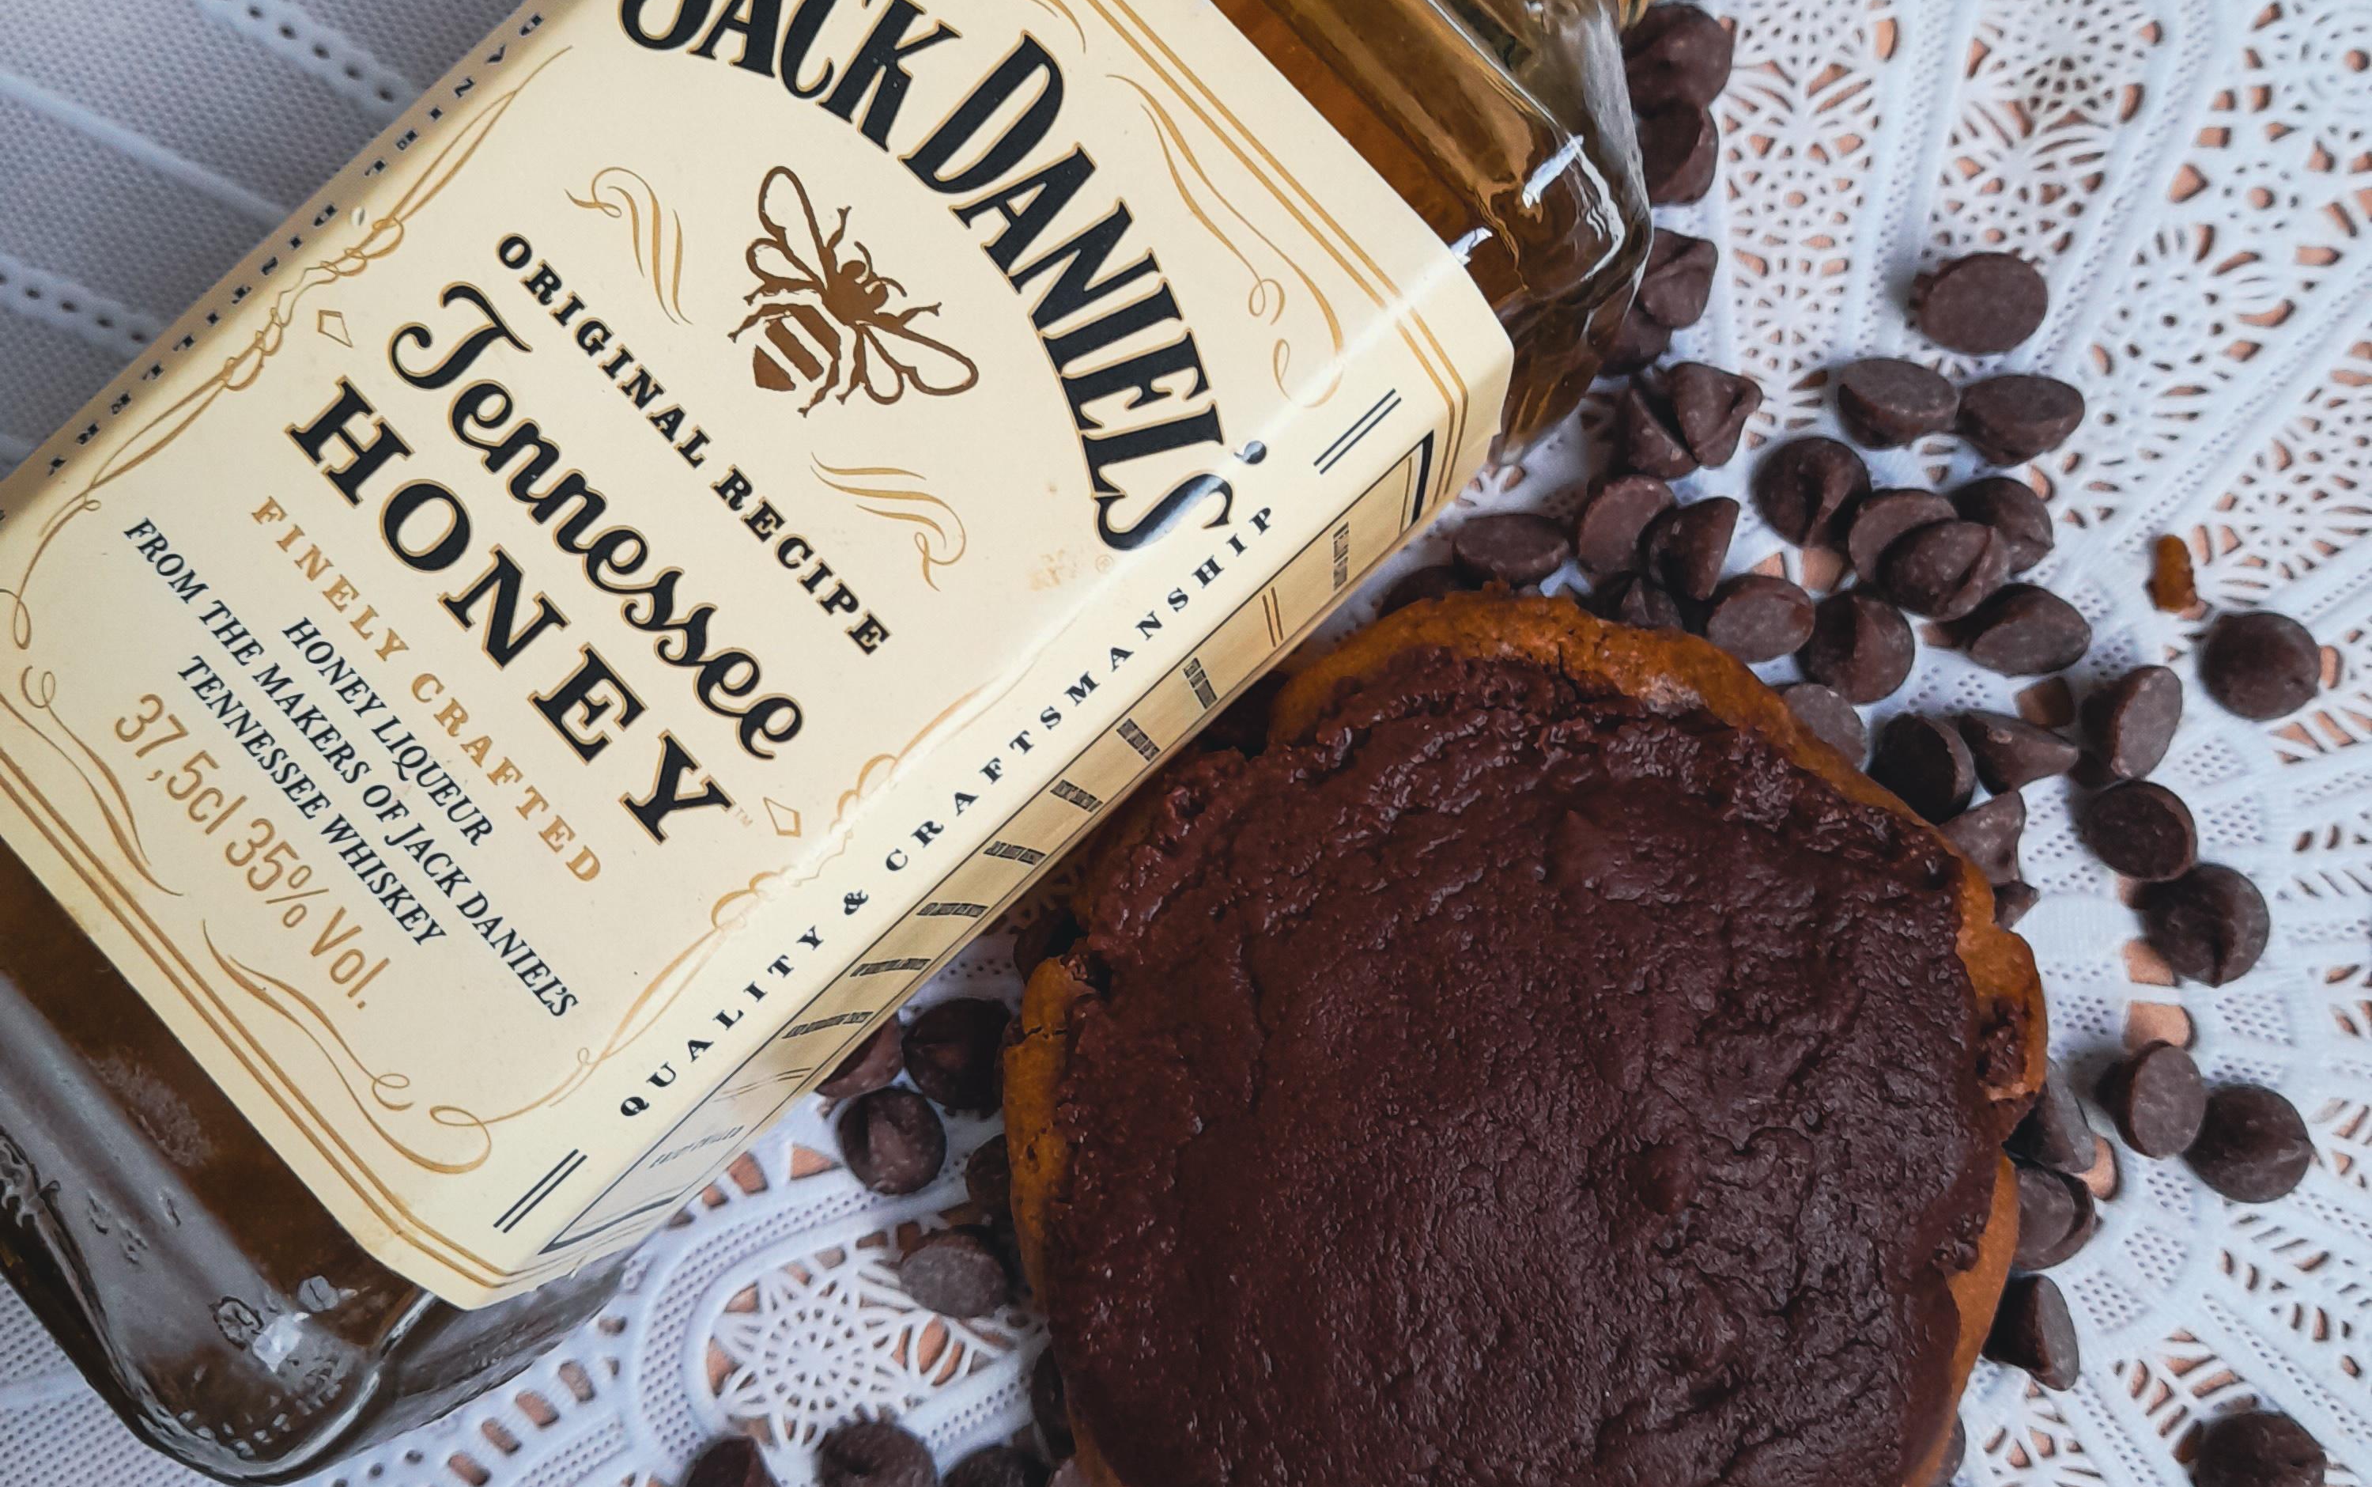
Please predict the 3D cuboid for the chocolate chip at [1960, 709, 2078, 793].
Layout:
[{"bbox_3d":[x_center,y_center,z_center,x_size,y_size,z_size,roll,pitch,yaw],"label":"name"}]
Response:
[{"bbox_3d":[0.073,0.001,0.198,0.008,0.009,0.009,2,86,-5],"label":"chocolate chip"}]

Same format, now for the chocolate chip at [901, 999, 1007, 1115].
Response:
[{"bbox_3d":[-0.021,0.027,0.199,0.010,0.007,0.010,-3,81,17],"label":"chocolate chip"}]

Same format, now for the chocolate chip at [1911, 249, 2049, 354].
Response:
[{"bbox_3d":[0.071,-0.041,0.204,0.011,0.011,0.007,-1,45,1],"label":"chocolate chip"}]

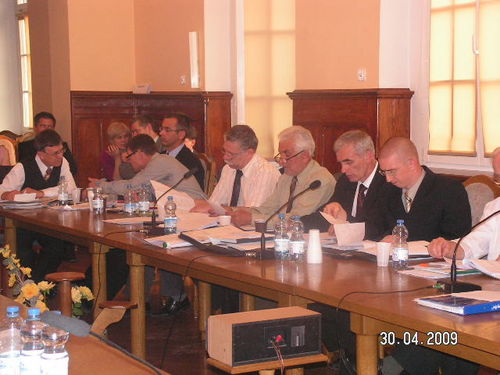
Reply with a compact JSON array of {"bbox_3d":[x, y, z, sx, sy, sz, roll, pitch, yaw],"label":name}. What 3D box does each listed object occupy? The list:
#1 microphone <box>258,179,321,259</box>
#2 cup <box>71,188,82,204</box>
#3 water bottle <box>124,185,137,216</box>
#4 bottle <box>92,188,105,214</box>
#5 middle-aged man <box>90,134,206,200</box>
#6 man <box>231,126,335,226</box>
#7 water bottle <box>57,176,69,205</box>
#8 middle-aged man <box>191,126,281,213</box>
[{"bbox_3d":[0.176,0.142,4.988,0.370,0.330,0.120,-4,6,-31],"label":"microphone"},{"bbox_3d":[-1.201,0.062,7.400,0.072,0.097,0.072,-1,5,0],"label":"cup"},{"bbox_3d":[-0.771,0.079,6.900,0.066,0.205,0.066,-1,5,0],"label":"water bottle"},{"bbox_3d":[-0.968,0.069,6.830,0.066,0.205,0.066,-1,5,0],"label":"bottle"},{"bbox_3d":[-0.645,0.280,7.030,0.880,1.240,0.580,-2,5,-13],"label":"middle-aged man"},{"bbox_3d":[0.219,0.355,5.497,0.780,1.320,0.560,-4,6,-37],"label":"man"},{"bbox_3d":[-1.309,0.022,7.500,0.066,0.205,0.066,-1,5,0],"label":"water bottle"},{"bbox_3d":[-0.087,0.316,6.023,0.780,1.320,0.560,-4,6,-37],"label":"middle-aged man"}]

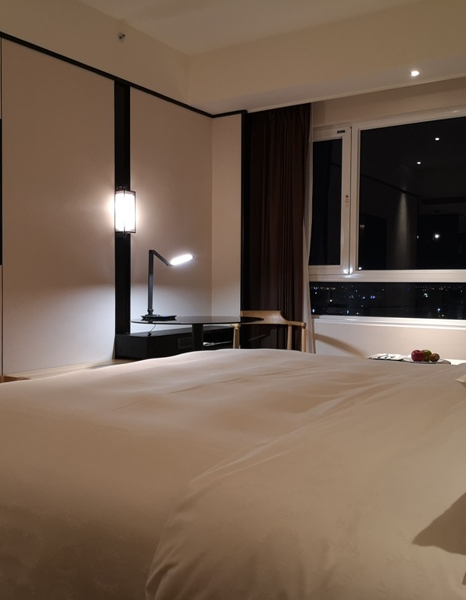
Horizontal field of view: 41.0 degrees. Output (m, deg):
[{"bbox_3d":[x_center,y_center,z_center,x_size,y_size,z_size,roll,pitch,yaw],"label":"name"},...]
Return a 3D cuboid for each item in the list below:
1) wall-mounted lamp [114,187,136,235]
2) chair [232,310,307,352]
[{"bbox_3d":[-0.674,-0.557,3.931,0.085,0.288,0.105,1,2,33],"label":"wall-mounted lamp"},{"bbox_3d":[0.226,0.476,4.395,0.530,0.777,0.510,0,2,-4],"label":"chair"}]

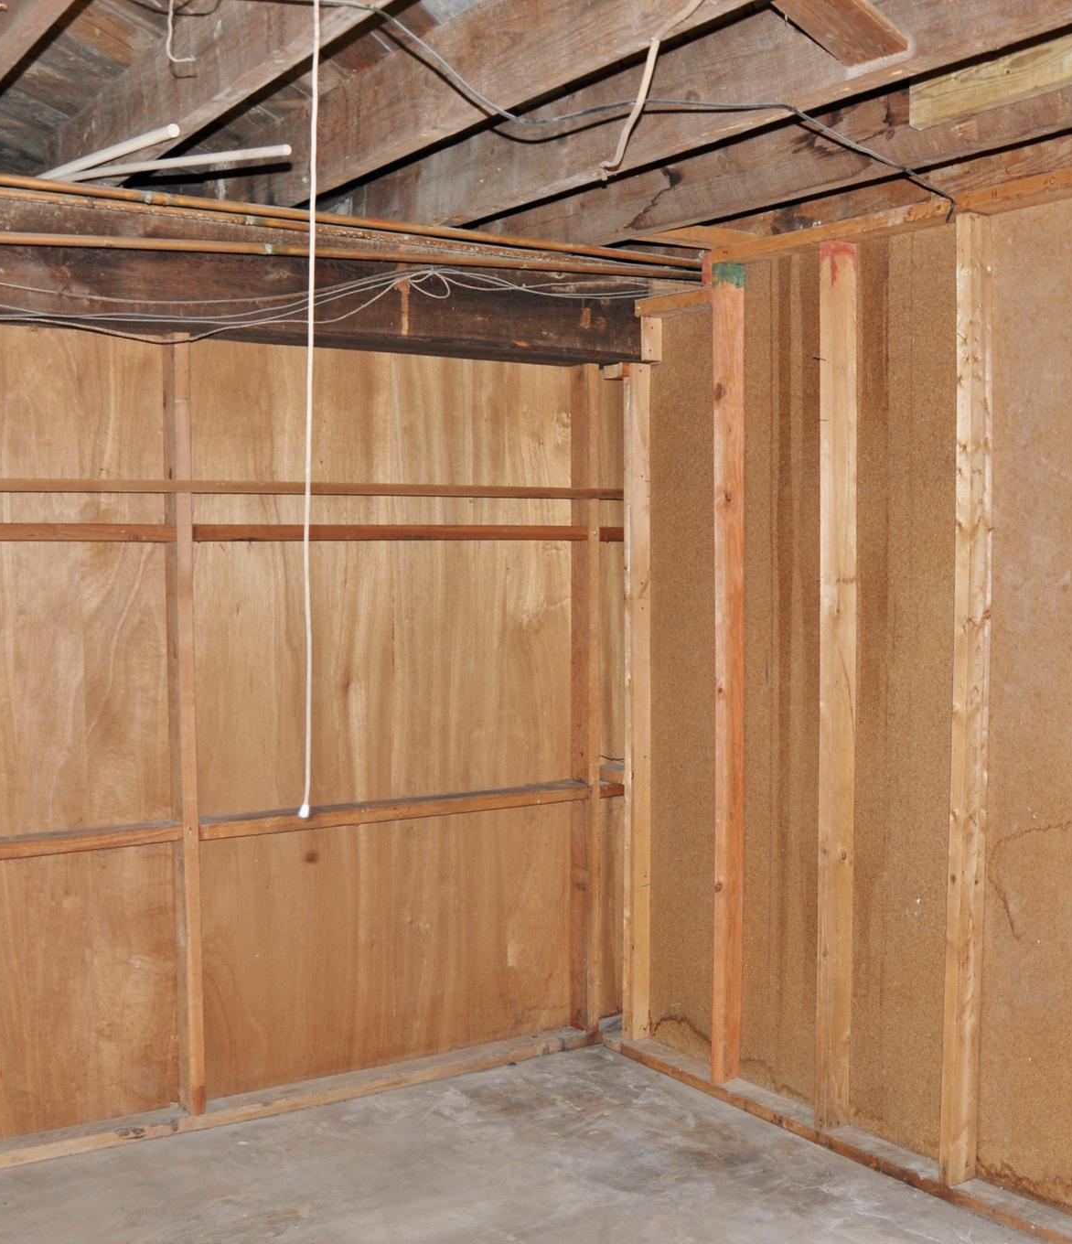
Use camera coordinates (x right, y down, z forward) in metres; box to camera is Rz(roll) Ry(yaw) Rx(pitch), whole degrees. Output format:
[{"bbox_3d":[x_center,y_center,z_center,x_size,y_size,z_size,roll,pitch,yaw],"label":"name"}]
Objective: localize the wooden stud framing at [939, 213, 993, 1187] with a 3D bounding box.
[{"bbox_3d":[1.051,0.204,3.419,0.090,2.361,0.038,-3,4,-37],"label":"wooden stud framing"}]

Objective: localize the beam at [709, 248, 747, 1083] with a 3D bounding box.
[{"bbox_3d":[0.560,0.165,4.064,0.090,2.368,0.038,-3,4,-37],"label":"beam"}]

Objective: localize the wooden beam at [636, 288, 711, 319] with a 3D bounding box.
[{"bbox_3d":[0.416,-0.893,3.946,0.086,0.042,0.300,-3,4,-39],"label":"wooden beam"}]

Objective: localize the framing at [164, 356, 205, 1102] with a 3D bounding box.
[{"bbox_3d":[-0.966,0.294,3.870,0.038,2.144,0.093,-2,4,-29],"label":"framing"}]

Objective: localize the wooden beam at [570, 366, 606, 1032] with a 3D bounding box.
[{"bbox_3d":[0.160,0.256,4.490,0.040,2.139,0.091,-2,4,-29],"label":"wooden beam"}]

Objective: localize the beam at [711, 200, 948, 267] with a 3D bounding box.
[{"bbox_3d":[0.788,-1.015,3.695,0.090,0.040,0.832,-3,4,-37],"label":"beam"}]

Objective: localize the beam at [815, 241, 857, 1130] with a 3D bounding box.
[{"bbox_3d":[0.803,0.186,3.748,0.090,2.362,0.038,-3,4,-37],"label":"beam"}]

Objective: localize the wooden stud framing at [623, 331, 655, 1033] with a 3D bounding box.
[{"bbox_3d":[0.321,0.265,4.414,0.090,2.129,0.038,-3,4,-37],"label":"wooden stud framing"}]

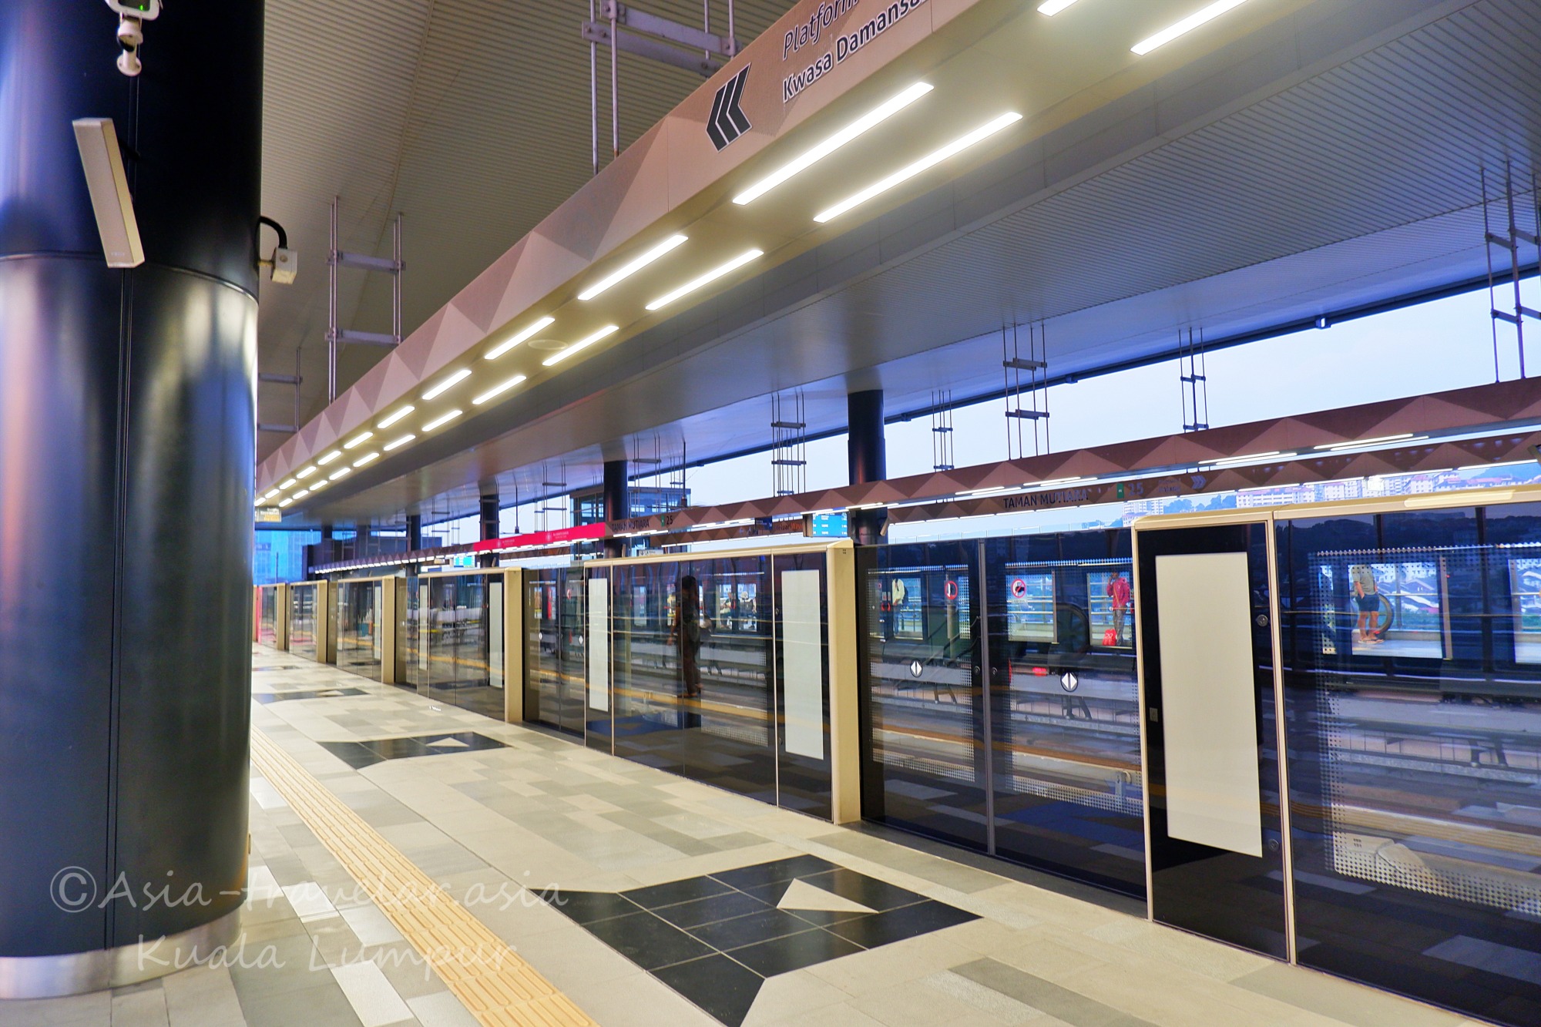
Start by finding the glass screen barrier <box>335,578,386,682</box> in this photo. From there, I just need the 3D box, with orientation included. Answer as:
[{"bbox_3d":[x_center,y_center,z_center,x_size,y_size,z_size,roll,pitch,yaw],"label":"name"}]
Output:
[{"bbox_3d":[-6.876,1.930,16.452,0.100,1.570,3.547,1,-5,-34],"label":"glass screen barrier"}]

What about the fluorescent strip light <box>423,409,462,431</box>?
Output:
[{"bbox_3d":[-3.808,-1.084,11.402,0.085,0.060,1.430,1,-5,-34],"label":"fluorescent strip light"}]

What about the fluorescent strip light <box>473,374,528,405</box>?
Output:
[{"bbox_3d":[-2.691,-1.228,9.750,0.085,0.060,1.430,1,-5,-34],"label":"fluorescent strip light"}]

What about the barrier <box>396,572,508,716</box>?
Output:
[{"bbox_3d":[-4.256,1.600,12.682,0.200,1.570,5.520,1,-5,-34],"label":"barrier"}]

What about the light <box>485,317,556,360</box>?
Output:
[{"bbox_3d":[-2.003,-1.381,7.824,0.085,0.060,1.430,1,-5,-34],"label":"light"}]

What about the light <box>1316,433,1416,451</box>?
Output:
[{"bbox_3d":[8.861,-1.069,14.739,0.085,0.060,1.450,1,-5,-34],"label":"light"}]

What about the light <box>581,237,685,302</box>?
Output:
[{"bbox_3d":[-0.886,-1.525,6.171,0.085,0.060,1.430,1,-5,-34],"label":"light"}]

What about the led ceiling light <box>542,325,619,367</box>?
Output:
[{"bbox_3d":[-1.574,-1.372,8.098,0.085,0.060,1.430,1,-5,-34],"label":"led ceiling light"}]

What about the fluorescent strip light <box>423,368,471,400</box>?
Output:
[{"bbox_3d":[-3.120,-1.238,9.476,0.085,0.060,1.430,1,-5,-34],"label":"fluorescent strip light"}]

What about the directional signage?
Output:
[{"bbox_3d":[-0.205,-1.900,4.680,0.030,0.310,0.410,1,-5,-34],"label":"directional signage"}]

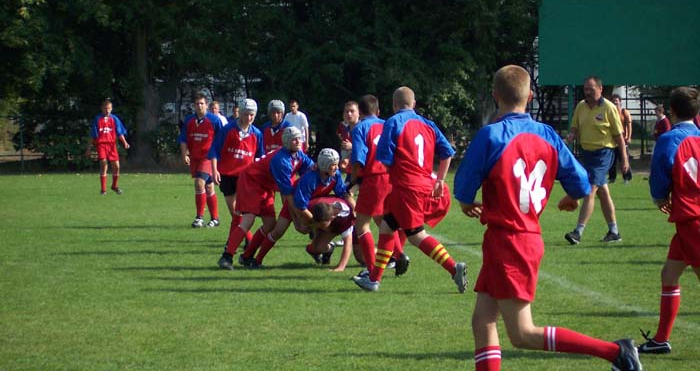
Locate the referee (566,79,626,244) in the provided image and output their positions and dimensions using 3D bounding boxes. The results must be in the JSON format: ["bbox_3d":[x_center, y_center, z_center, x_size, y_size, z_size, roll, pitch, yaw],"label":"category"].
[{"bbox_3d":[2.660,-0.296,28.803,0.600,1.790,0.580,1,2,38],"label":"referee"}]

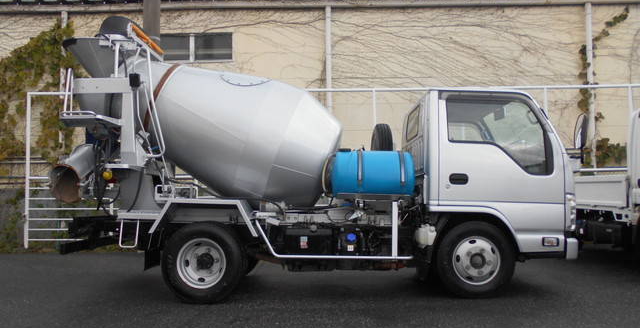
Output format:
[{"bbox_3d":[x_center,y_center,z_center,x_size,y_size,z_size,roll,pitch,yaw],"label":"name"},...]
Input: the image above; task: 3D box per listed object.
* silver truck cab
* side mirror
[{"bbox_3d":[1.686,0.107,5.162,1.500,1.610,1.690,-1,-3,-1],"label":"silver truck cab"},{"bbox_3d":[2.319,-0.284,4.268,0.080,0.335,0.180,-1,-3,11],"label":"side mirror"}]

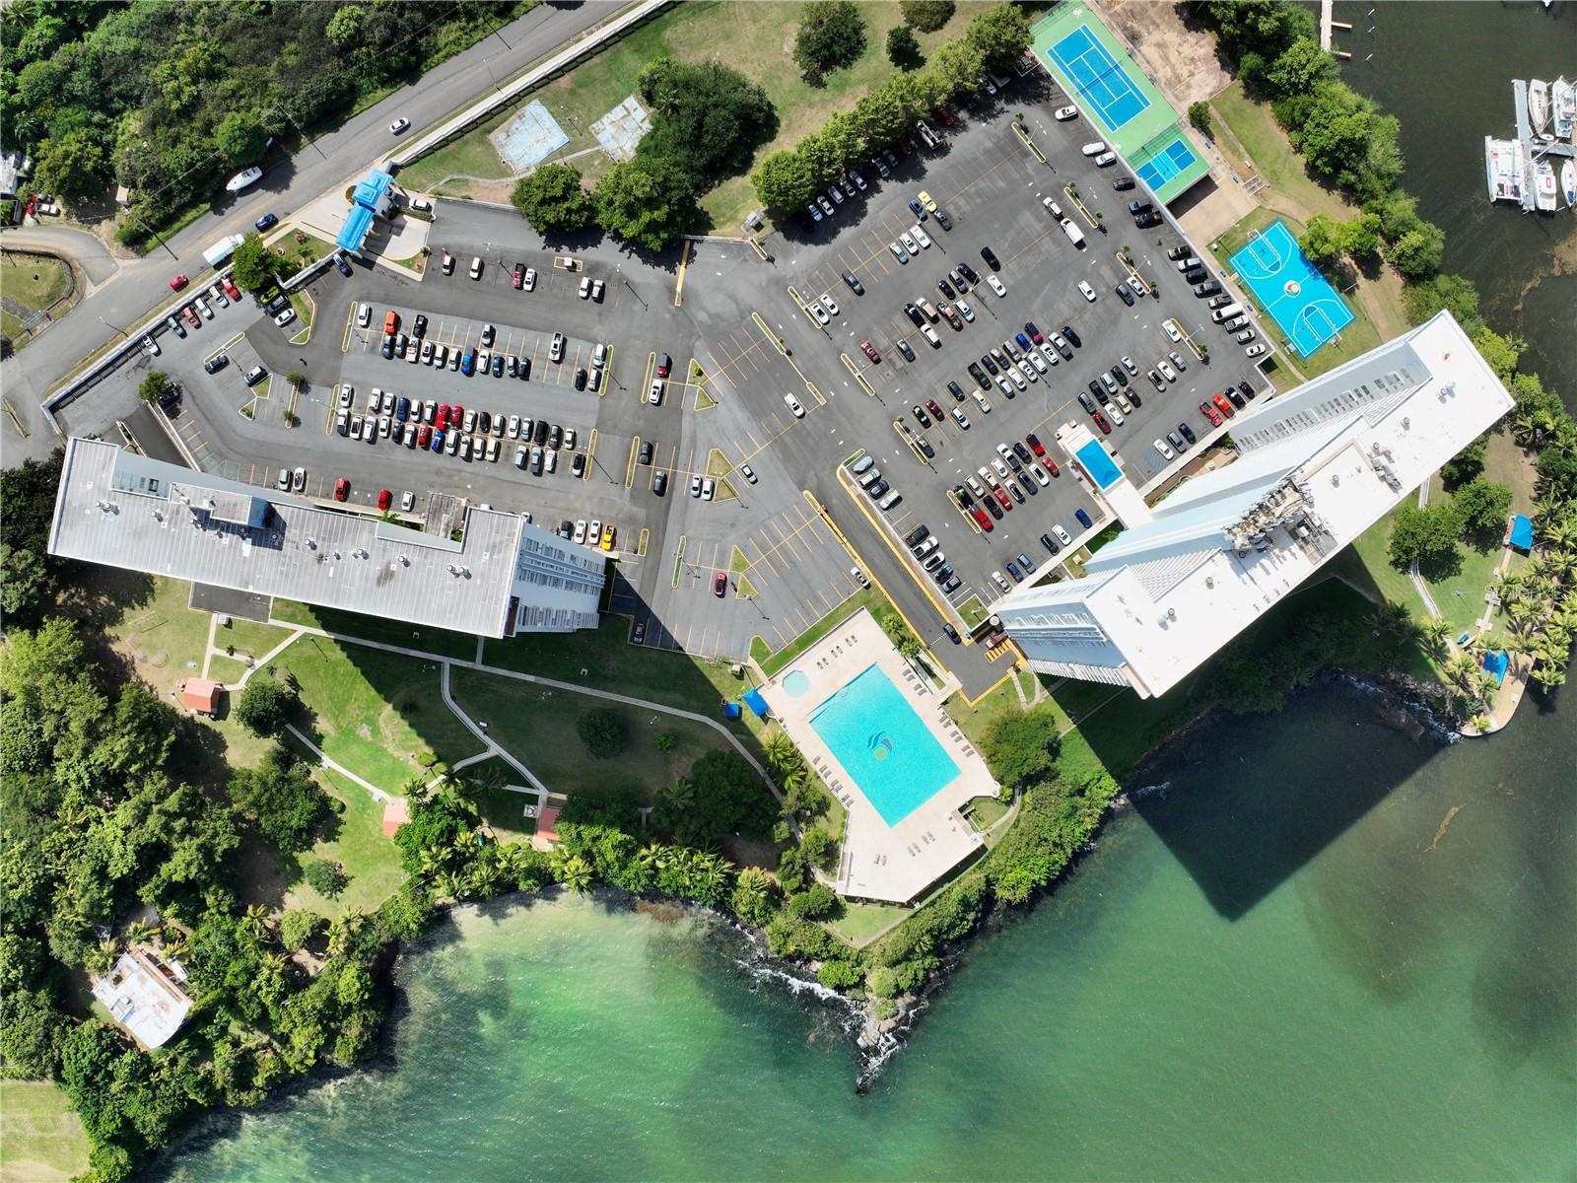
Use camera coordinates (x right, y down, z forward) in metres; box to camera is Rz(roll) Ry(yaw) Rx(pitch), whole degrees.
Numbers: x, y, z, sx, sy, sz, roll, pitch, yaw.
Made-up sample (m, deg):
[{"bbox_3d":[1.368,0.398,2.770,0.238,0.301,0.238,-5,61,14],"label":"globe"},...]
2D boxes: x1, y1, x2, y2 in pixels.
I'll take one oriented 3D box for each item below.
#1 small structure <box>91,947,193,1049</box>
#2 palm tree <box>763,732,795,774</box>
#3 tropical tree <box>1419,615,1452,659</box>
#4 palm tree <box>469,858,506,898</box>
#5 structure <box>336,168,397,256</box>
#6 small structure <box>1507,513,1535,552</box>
[{"bbox_3d":[-145.128,91.158,245.540,17.000,5.200,12.800,45,89,2],"label":"small structure"},{"bbox_3d":[-2.253,35.088,238.789,7.200,8.000,8.200,0,88,1],"label":"palm tree"},{"bbox_3d":[141.364,9.344,240.260,6.600,7.500,7.400,1,88,1],"label":"tropical tree"},{"bbox_3d":[-67.556,64.345,247.672,8.000,8.000,8.000,0,88,0],"label":"palm tree"},{"bbox_3d":[-93.752,-84.240,243.575,5.500,6.800,18.200,26,88,2],"label":"structure"},{"bbox_3d":[162.377,-13.045,242.978,4.700,3.400,6.600,16,88,1],"label":"small structure"}]

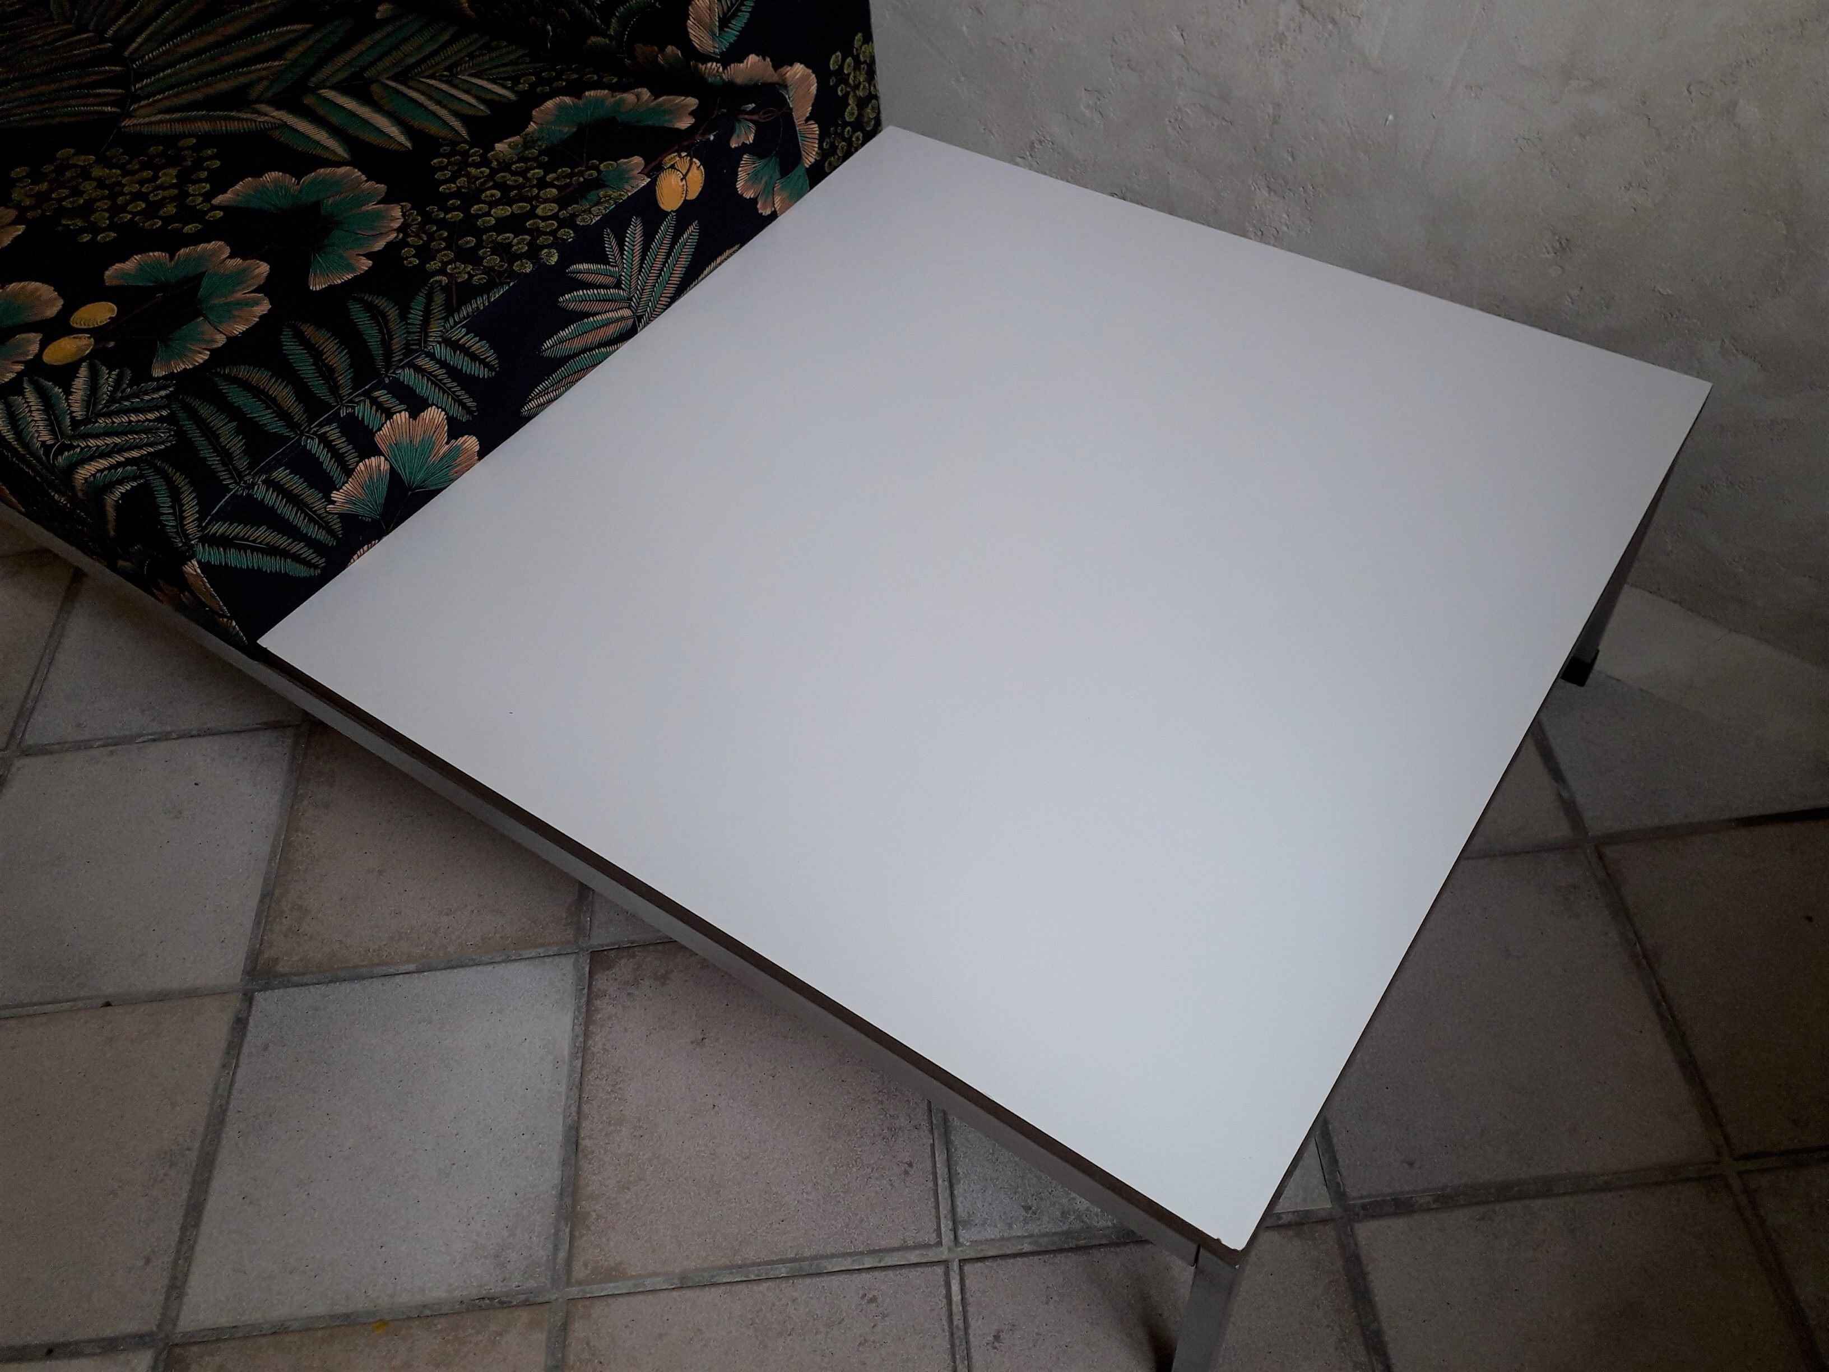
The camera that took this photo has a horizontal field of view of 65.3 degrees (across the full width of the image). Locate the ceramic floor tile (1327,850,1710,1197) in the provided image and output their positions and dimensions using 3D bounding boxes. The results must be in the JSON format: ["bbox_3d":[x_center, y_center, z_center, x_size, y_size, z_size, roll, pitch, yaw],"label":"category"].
[{"bbox_3d":[0.480,0.283,1.228,0.298,0.010,0.296,-6,51,0],"label":"ceramic floor tile"}]

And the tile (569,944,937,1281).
[{"bbox_3d":[-0.137,0.347,1.229,0.298,0.010,0.296,-6,51,0],"label":"tile"}]

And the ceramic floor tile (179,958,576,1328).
[{"bbox_3d":[-0.448,0.383,1.227,0.298,0.010,0.296,-6,51,0],"label":"ceramic floor tile"}]

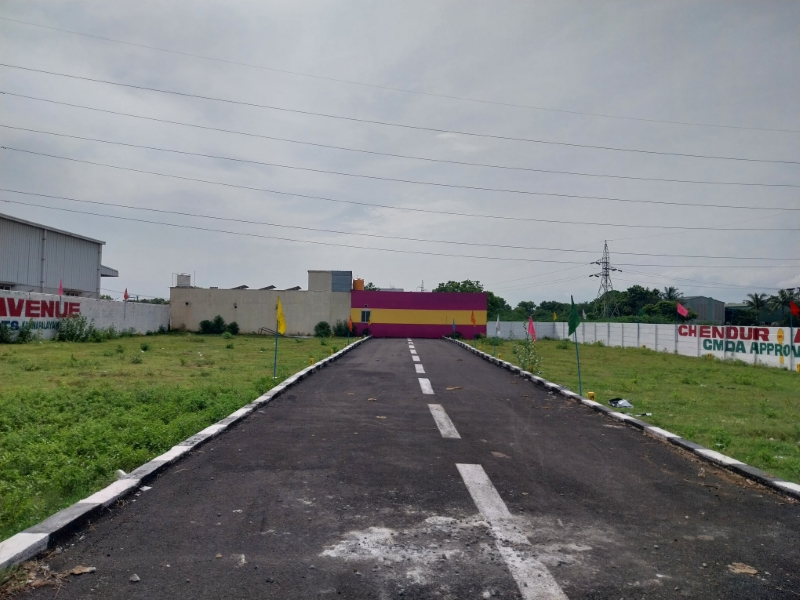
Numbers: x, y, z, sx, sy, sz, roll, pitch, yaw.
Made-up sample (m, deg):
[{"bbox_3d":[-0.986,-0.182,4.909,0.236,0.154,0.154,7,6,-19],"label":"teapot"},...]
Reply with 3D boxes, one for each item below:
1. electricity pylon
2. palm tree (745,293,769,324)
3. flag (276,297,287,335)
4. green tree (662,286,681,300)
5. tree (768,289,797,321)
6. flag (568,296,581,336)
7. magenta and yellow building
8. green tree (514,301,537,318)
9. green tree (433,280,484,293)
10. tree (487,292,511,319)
[{"bbox_3d":[53.376,-4.268,155.325,6.400,21.990,5.200,1,-2,-13],"label":"electricity pylon"},{"bbox_3d":[56.550,1.940,95.090,4.200,6.080,4.200,1,-2,0],"label":"palm tree"},{"bbox_3d":[-2.702,0.353,13.700,0.230,0.870,0.120,1,-2,0],"label":"flag"},{"bbox_3d":[50.643,1.499,112.116,4.300,7.850,4.300,1,-2,0],"label":"green tree"},{"bbox_3d":[56.048,1.577,88.094,4.600,6.380,4.600,1,-2,0],"label":"tree"},{"bbox_3d":[3.514,0.332,12.100,0.250,0.800,0.120,1,-2,0],"label":"flag"},{"bbox_3d":[1.542,1.257,49.554,10.400,3.650,7.000,1,-2,-1],"label":"magenta and yellow building"},{"bbox_3d":[18.400,2.270,88.063,3.700,4.240,3.700,1,-2,0],"label":"green tree"},{"bbox_3d":[6.454,0.740,66.085,6.000,5.760,5.600,1,-2,0],"label":"green tree"},{"bbox_3d":[10.034,1.392,63.064,4.000,4.350,4.000,1,-2,0],"label":"tree"}]

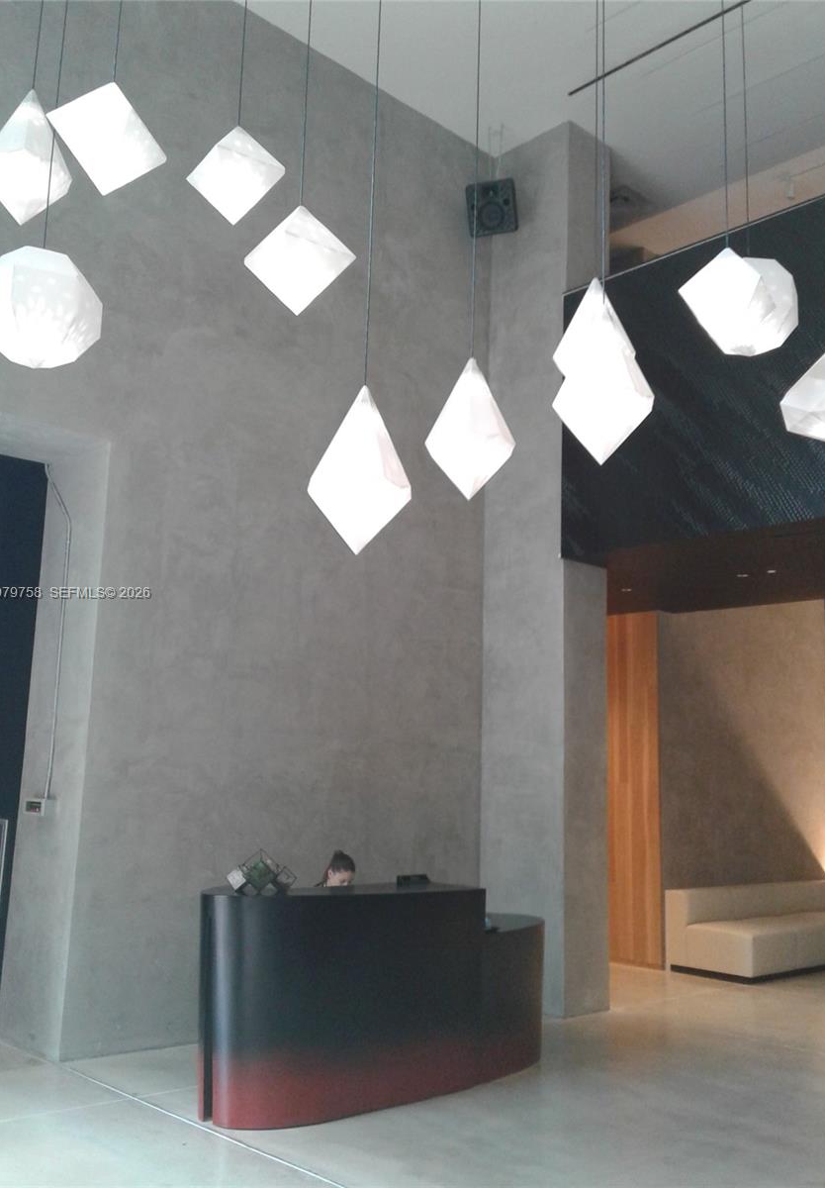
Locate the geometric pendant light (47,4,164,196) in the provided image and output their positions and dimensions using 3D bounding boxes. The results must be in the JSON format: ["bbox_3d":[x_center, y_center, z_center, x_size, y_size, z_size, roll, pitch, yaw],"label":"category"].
[{"bbox_3d":[-1.279,-2.089,4.760,0.470,0.844,0.460,5,-11,-17],"label":"geometric pendant light"}]

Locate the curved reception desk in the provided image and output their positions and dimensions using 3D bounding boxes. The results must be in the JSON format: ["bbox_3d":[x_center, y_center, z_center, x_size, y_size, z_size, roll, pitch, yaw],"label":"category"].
[{"bbox_3d":[-0.163,2.292,6.695,2.740,1.100,1.000,12,-15,-43],"label":"curved reception desk"}]

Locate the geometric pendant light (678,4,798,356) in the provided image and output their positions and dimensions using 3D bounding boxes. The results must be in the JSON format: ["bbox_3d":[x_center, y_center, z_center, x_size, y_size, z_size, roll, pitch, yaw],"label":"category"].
[{"bbox_3d":[1.513,-1.970,5.304,0.540,1.754,0.540,-1,-11,16],"label":"geometric pendant light"}]

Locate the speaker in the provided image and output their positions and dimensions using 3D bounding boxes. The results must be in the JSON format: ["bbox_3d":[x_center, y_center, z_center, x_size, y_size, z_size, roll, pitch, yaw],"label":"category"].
[{"bbox_3d":[0.719,-3.457,10.154,0.420,0.450,0.340,-2,13,17],"label":"speaker"}]

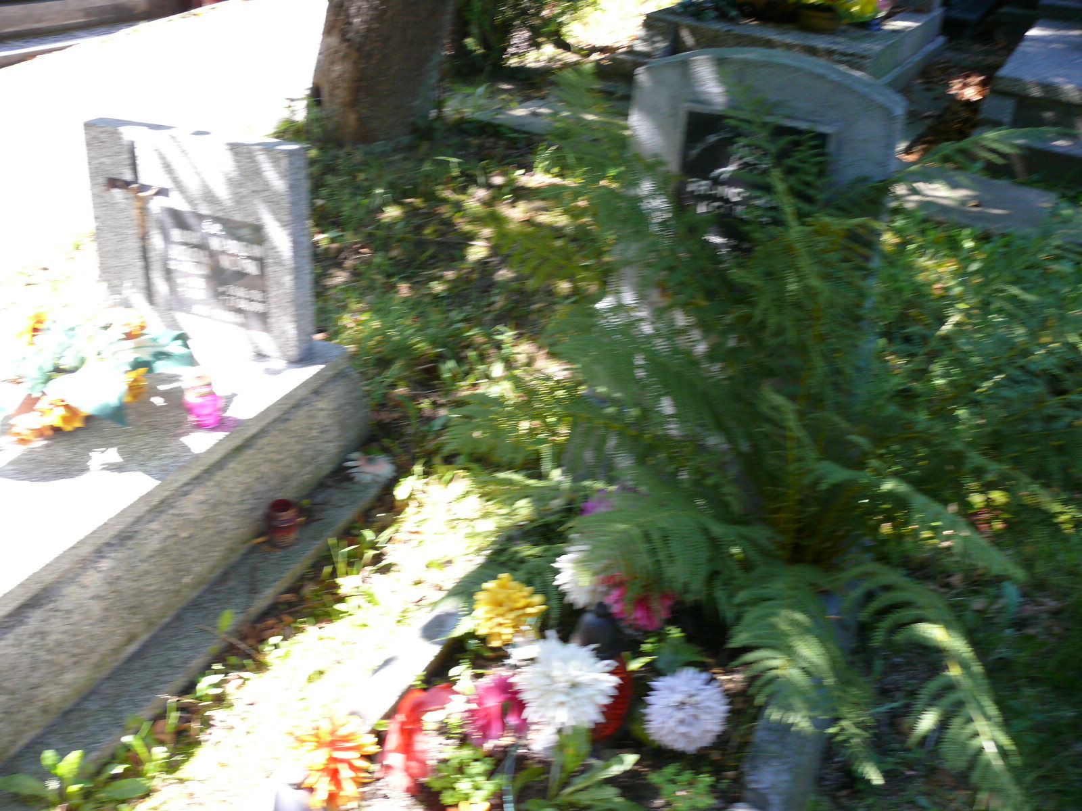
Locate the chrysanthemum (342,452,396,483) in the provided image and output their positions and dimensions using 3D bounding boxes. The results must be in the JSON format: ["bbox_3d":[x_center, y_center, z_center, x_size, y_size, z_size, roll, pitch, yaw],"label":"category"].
[{"bbox_3d":[-0.405,0.147,2.587,0.118,0.038,0.118,18,32,22],"label":"chrysanthemum"}]

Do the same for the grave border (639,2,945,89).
[{"bbox_3d":[1.601,-2.271,6.693,1.334,0.249,2.160,18,32,22],"label":"grave border"}]

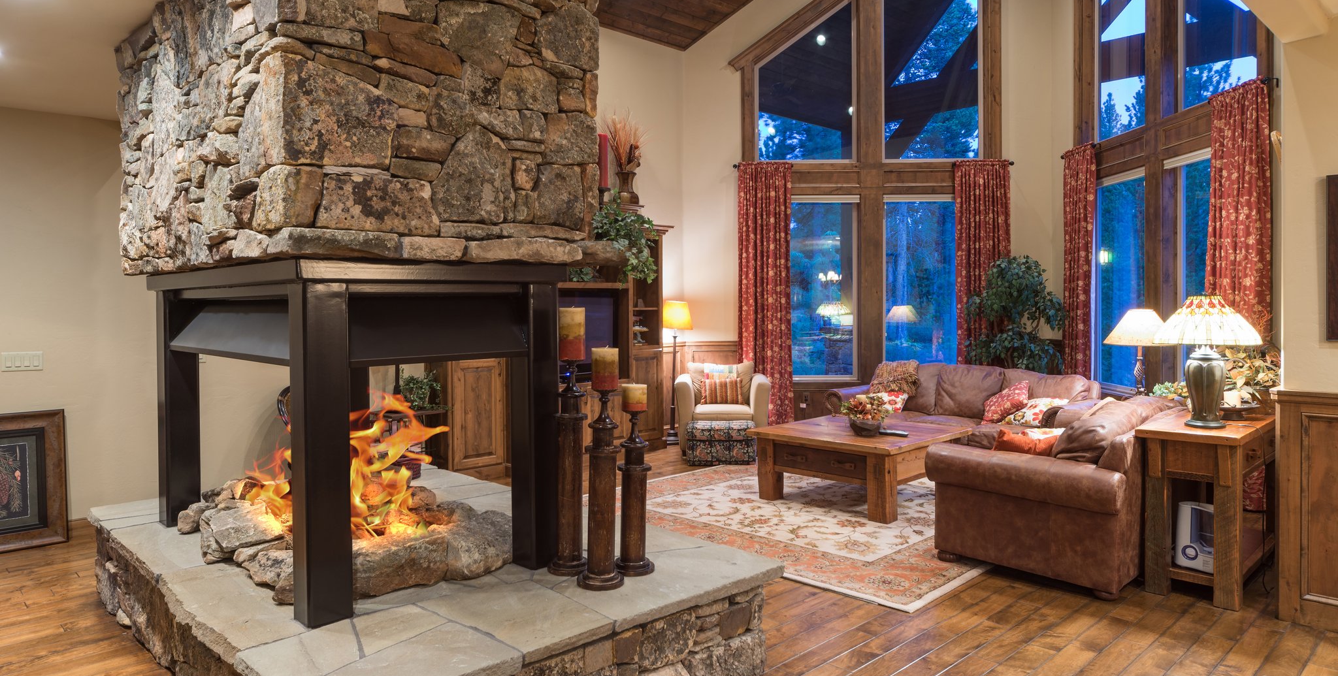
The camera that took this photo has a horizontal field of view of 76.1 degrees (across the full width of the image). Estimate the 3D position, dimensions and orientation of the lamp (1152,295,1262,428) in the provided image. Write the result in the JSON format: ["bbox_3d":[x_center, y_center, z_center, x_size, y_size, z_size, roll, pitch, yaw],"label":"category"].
[{"bbox_3d":[2.761,0.107,4.392,0.475,0.665,0.475,0,3,0],"label":"lamp"}]

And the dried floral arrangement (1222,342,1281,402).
[{"bbox_3d":[3.313,0.207,4.826,0.340,0.361,0.355,0,3,0],"label":"dried floral arrangement"}]

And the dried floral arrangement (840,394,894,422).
[{"bbox_3d":[1.346,0.476,5.808,0.355,0.180,0.355,0,2,0],"label":"dried floral arrangement"}]

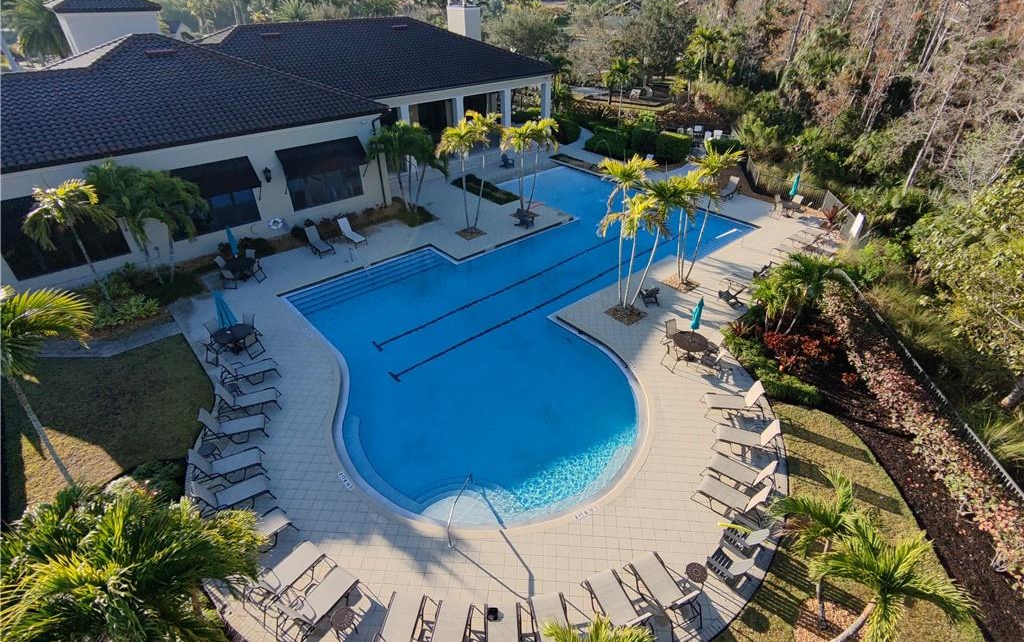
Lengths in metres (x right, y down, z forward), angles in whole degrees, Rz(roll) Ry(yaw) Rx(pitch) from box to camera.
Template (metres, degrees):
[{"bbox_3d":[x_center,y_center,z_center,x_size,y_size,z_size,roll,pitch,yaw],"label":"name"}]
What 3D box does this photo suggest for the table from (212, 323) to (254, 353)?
[{"bbox_3d":[-10.259,0.740,18.728,1.300,0.730,1.300,0,34,0],"label":"table"}]

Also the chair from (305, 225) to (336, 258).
[{"bbox_3d":[-9.388,-3.843,24.448,0.700,1.000,1.850,-26,43,-34],"label":"chair"}]

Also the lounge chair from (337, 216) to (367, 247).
[{"bbox_3d":[-7.830,-4.310,24.680,1.580,1.020,0.660,29,44,35],"label":"lounge chair"}]

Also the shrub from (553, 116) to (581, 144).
[{"bbox_3d":[4.429,-15.355,40.273,2.200,1.700,2.000,3,34,5],"label":"shrub"}]

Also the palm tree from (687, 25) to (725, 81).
[{"bbox_3d":[20.763,-27.928,54.384,3.770,6.960,3.770,1,34,0],"label":"palm tree"}]

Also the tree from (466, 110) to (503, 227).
[{"bbox_3d":[-1.304,-7.205,24.523,1.670,5.820,1.670,1,34,0],"label":"tree"}]

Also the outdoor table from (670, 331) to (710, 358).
[{"bbox_3d":[6.012,0.986,17.091,1.200,0.720,1.200,14,37,20],"label":"outdoor table"}]

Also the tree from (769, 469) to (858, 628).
[{"bbox_3d":[6.205,4.809,10.696,1.950,2.750,2.000,1,34,0],"label":"tree"}]

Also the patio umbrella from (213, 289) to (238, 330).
[{"bbox_3d":[-9.728,-0.026,17.081,0.650,2.400,0.650,-21,40,-28],"label":"patio umbrella"}]

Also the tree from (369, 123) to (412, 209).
[{"bbox_3d":[-6.348,-8.122,27.019,2.500,4.700,2.500,-7,35,-10],"label":"tree"}]

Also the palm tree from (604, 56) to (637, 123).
[{"bbox_3d":[9.671,-20.088,44.671,2.900,6.000,2.900,0,34,0],"label":"palm tree"}]

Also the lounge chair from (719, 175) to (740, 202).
[{"bbox_3d":[13.500,-8.251,31.425,0.700,1.020,1.850,29,43,35],"label":"lounge chair"}]

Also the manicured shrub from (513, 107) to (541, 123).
[{"bbox_3d":[1.446,-19.035,46.484,2.900,1.450,1.300,-5,35,-9],"label":"manicured shrub"}]

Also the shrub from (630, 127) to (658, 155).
[{"bbox_3d":[10.633,-13.958,39.390,1.400,1.800,2.000,-26,42,-33],"label":"shrub"}]

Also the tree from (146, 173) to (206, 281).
[{"bbox_3d":[-13.802,-3.858,20.962,2.500,4.500,2.500,-24,41,-30],"label":"tree"}]

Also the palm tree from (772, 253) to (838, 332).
[{"bbox_3d":[10.657,-0.874,18.742,2.500,3.150,2.500,1,34,0],"label":"palm tree"}]

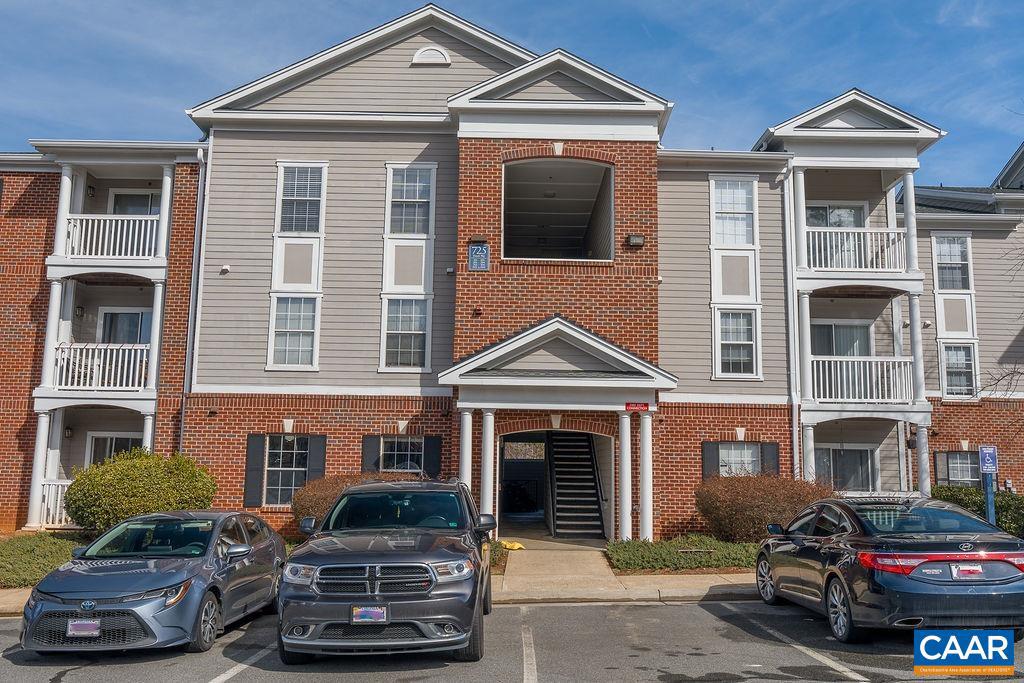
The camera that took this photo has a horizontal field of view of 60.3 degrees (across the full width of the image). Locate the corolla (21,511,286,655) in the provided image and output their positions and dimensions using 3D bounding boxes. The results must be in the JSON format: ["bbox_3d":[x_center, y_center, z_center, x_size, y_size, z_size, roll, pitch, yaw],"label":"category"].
[{"bbox_3d":[-3.901,2.712,10.477,1.830,1.435,4.630,-1,-9,1],"label":"corolla"}]

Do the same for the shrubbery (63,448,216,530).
[{"bbox_3d":[-7.335,3.015,17.434,2.880,1.780,2.100,1,-9,0],"label":"shrubbery"}]

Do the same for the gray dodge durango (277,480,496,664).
[{"bbox_3d":[-1.231,2.469,10.256,1.970,1.800,5.110,-1,-9,0],"label":"gray dodge durango"}]

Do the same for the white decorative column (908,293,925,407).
[{"bbox_3d":[8.866,0.175,19.291,0.260,2.400,0.260,1,-9,0],"label":"white decorative column"}]

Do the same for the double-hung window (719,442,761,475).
[{"bbox_3d":[4.910,2.909,18.899,0.895,1.475,0.100,1,-9,0],"label":"double-hung window"}]

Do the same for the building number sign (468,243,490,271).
[{"bbox_3d":[-0.658,-1.728,18.097,0.420,0.565,0.040,1,-9,0],"label":"building number sign"}]

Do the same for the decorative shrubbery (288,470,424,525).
[{"bbox_3d":[-2.855,3.250,17.091,2.700,1.450,1.700,1,-9,0],"label":"decorative shrubbery"}]

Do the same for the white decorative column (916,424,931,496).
[{"bbox_3d":[8.737,3.001,18.621,0.290,2.445,0.290,1,-9,0],"label":"white decorative column"}]

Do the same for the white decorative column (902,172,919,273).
[{"bbox_3d":[8.917,-2.685,19.735,0.260,2.370,0.260,1,-9,0],"label":"white decorative column"}]

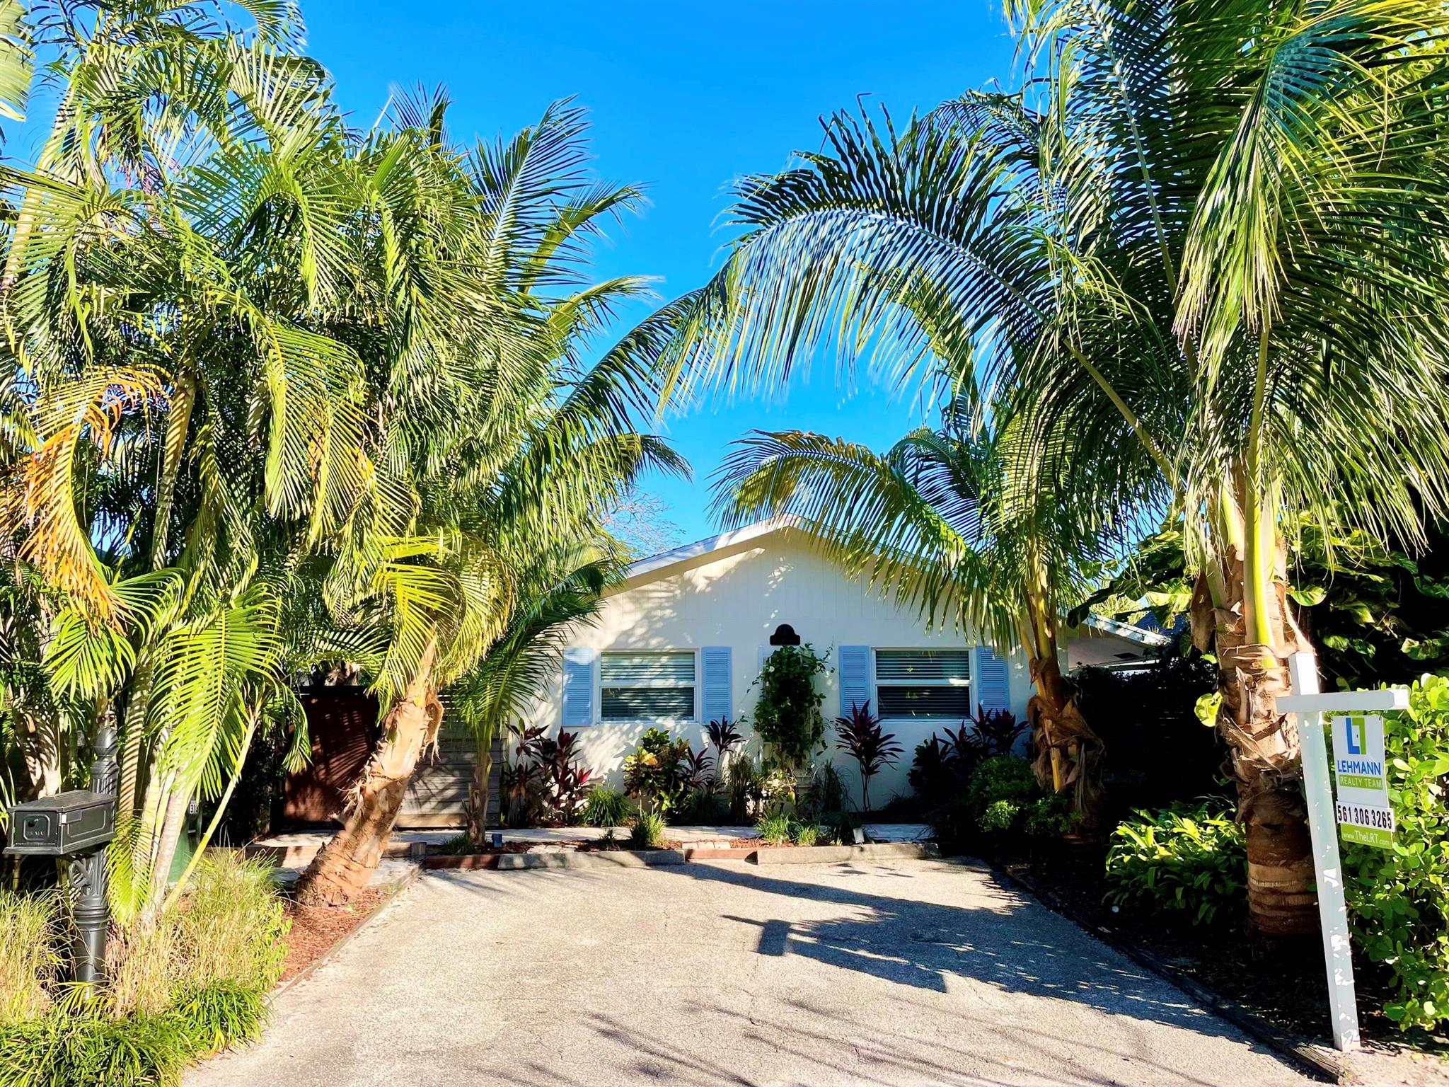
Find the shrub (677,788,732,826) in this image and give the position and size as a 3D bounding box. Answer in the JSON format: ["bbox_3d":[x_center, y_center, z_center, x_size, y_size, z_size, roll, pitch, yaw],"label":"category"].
[{"bbox_3d":[-0.243,2.979,12.319,0.602,0.426,0.550,0,-7,0],"label":"shrub"}]

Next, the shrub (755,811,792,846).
[{"bbox_3d":[0.482,2.755,10.533,0.362,0.321,0.370,0,-7,0],"label":"shrub"}]

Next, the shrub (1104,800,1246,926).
[{"bbox_3d":[3.214,2.255,7.724,1.052,0.851,1.000,0,-7,0],"label":"shrub"}]

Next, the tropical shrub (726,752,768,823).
[{"bbox_3d":[0.259,2.788,12.445,0.479,0.786,0.480,0,-7,0],"label":"tropical shrub"}]

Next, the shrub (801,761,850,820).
[{"bbox_3d":[1.176,2.864,12.637,0.552,0.682,0.520,0,-7,0],"label":"shrub"}]

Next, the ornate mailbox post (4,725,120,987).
[{"bbox_3d":[-3.410,1.632,5.526,0.290,1.384,0.680,0,-7,0],"label":"ornate mailbox post"}]

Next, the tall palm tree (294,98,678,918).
[{"bbox_3d":[-1.859,-0.462,8.631,3.200,6.439,3.100,0,-7,0],"label":"tall palm tree"}]

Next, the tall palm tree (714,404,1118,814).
[{"bbox_3d":[1.945,0.675,11.105,4.086,4.504,3.300,0,-7,0],"label":"tall palm tree"}]

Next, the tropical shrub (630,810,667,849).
[{"bbox_3d":[-0.720,2.714,10.337,0.355,0.356,0.360,0,-7,0],"label":"tropical shrub"}]

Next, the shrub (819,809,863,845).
[{"bbox_3d":[1.140,2.745,10.535,0.427,0.342,0.410,0,-7,0],"label":"shrub"}]

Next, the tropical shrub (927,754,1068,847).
[{"bbox_3d":[2.771,2.614,11.056,1.437,0.923,1.200,0,-7,0],"label":"tropical shrub"}]

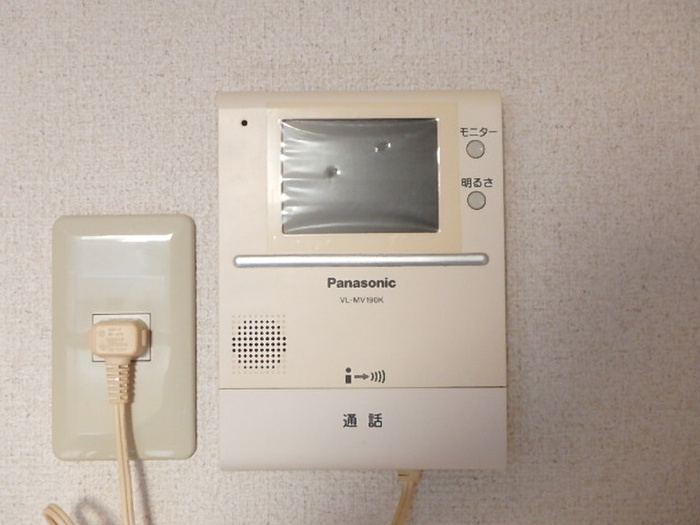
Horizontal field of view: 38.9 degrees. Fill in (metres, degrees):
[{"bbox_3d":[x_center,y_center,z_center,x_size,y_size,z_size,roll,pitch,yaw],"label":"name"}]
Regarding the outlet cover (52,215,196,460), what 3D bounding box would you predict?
[{"bbox_3d":[-0.109,0.037,0.481,0.070,0.120,0.009,0,-1,0],"label":"outlet cover"}]

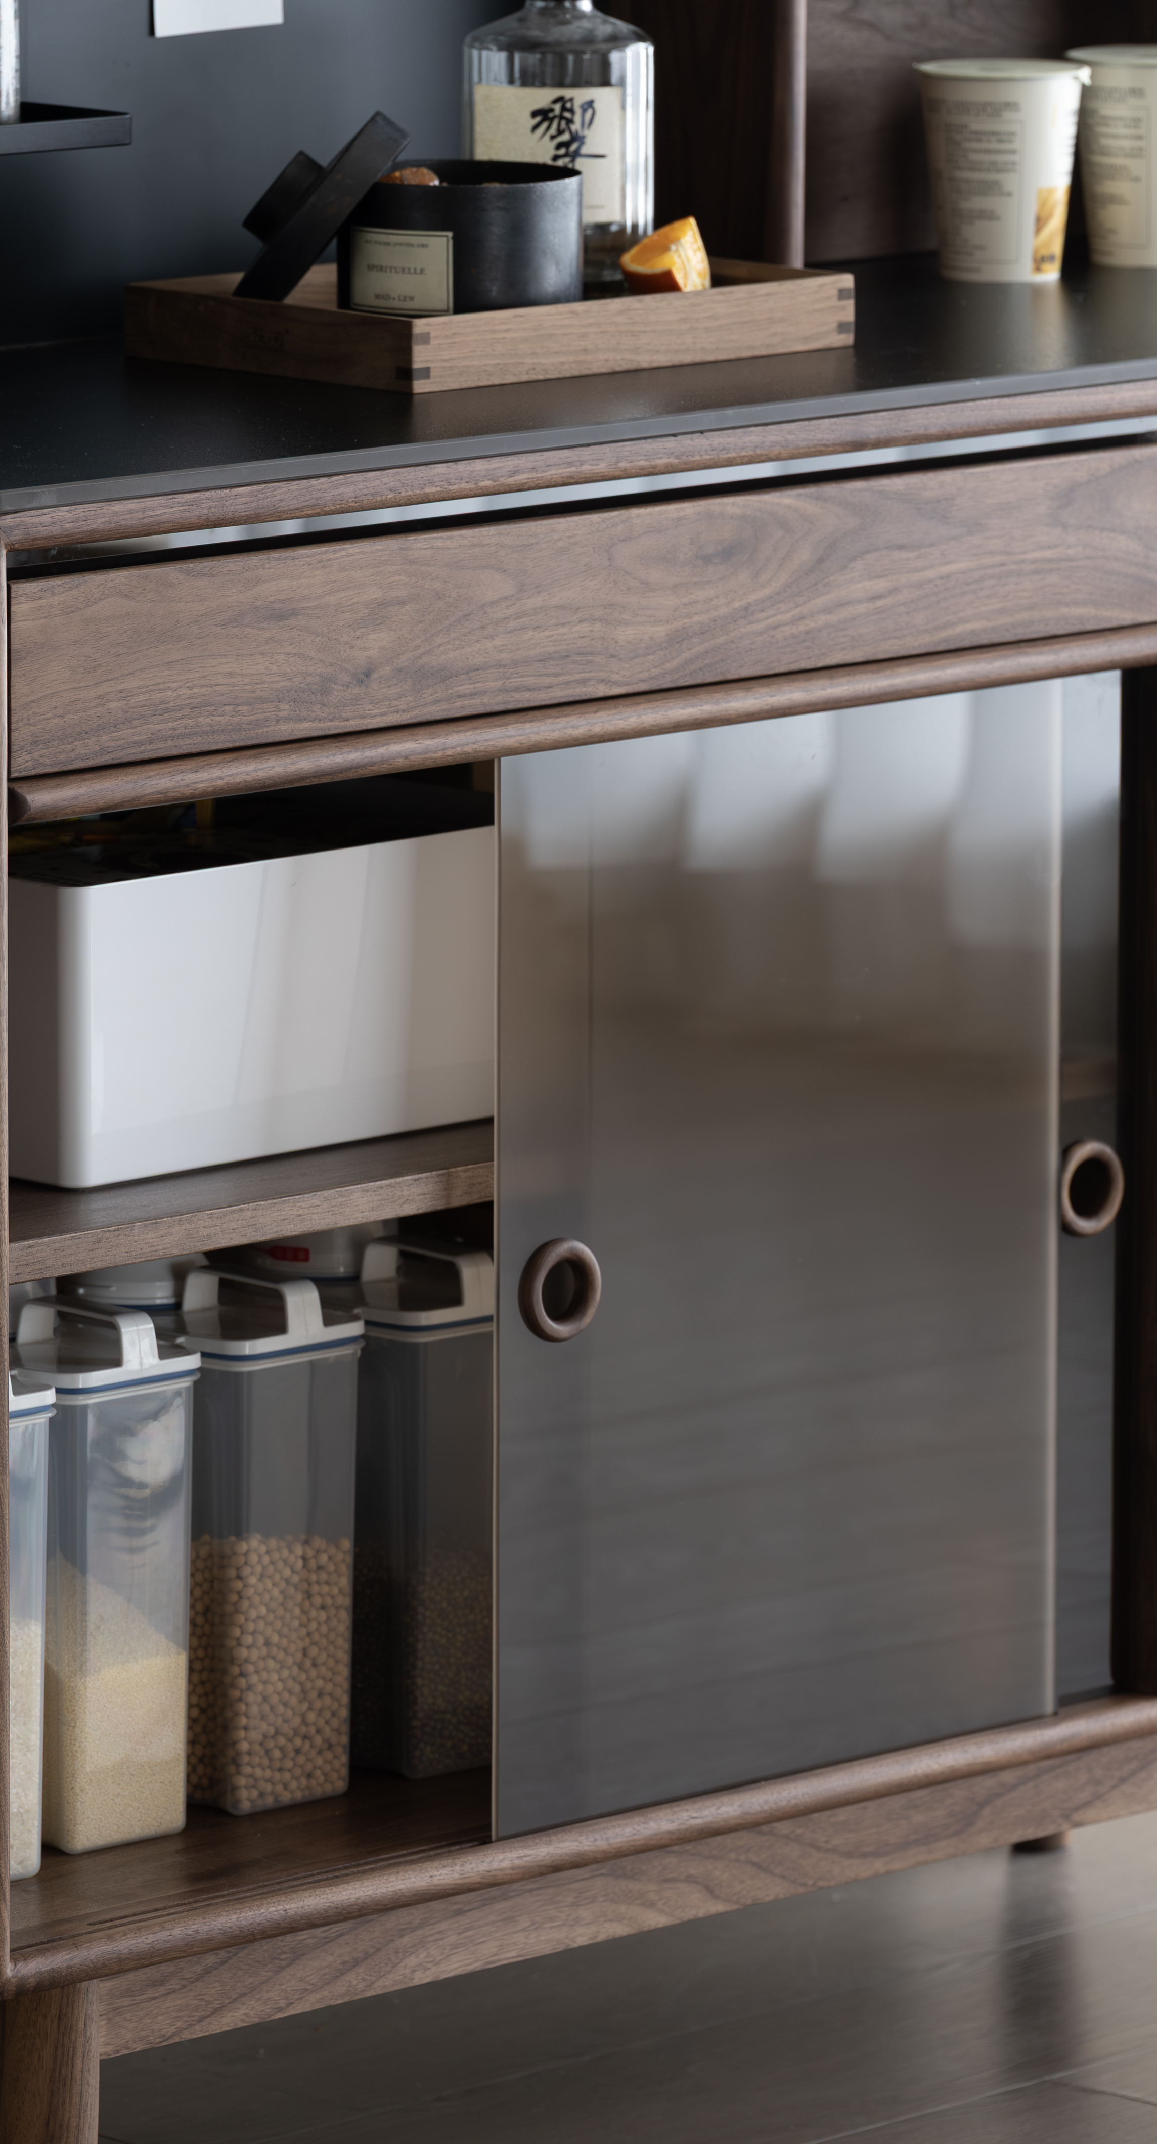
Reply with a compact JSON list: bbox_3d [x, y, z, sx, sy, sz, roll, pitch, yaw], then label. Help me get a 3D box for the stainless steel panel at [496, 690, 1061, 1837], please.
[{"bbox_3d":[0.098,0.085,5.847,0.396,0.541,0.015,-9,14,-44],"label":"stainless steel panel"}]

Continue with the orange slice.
[{"bbox_3d":[0.042,-0.398,5.962,0.051,0.061,0.049,0,10,0],"label":"orange slice"}]

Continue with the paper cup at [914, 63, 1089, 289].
[{"bbox_3d":[0.224,-0.476,6.304,0.092,0.111,0.092,0,10,0],"label":"paper cup"}]

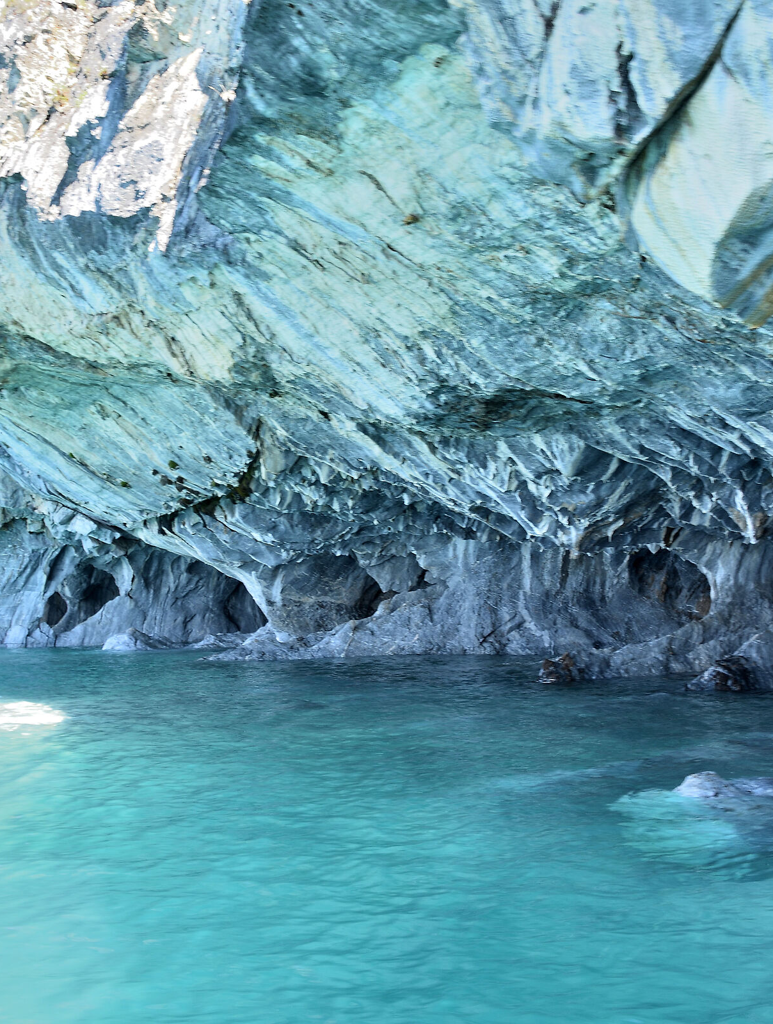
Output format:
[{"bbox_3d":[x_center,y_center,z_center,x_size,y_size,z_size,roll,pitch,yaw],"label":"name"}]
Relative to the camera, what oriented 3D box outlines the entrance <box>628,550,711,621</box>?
[{"bbox_3d":[4.971,1.274,20.220,1.450,1.270,1.100,-1,-3,17],"label":"entrance"}]

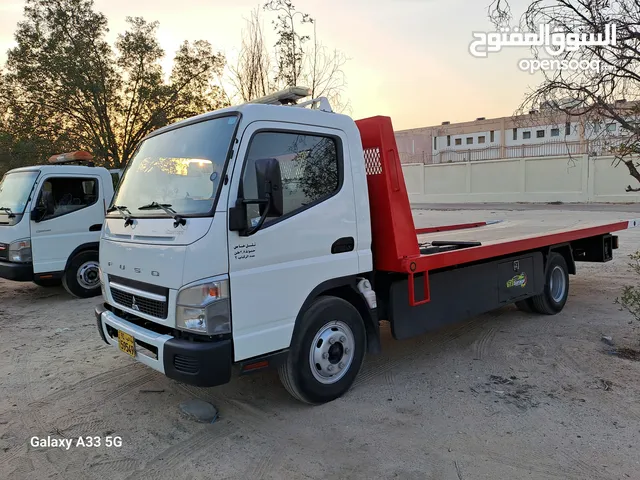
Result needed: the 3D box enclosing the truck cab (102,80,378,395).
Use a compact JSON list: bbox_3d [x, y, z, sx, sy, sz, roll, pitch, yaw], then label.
[{"bbox_3d":[-0.832,0.041,3.706,1.550,2.300,2.060,-5,6,-42],"label":"truck cab"}]

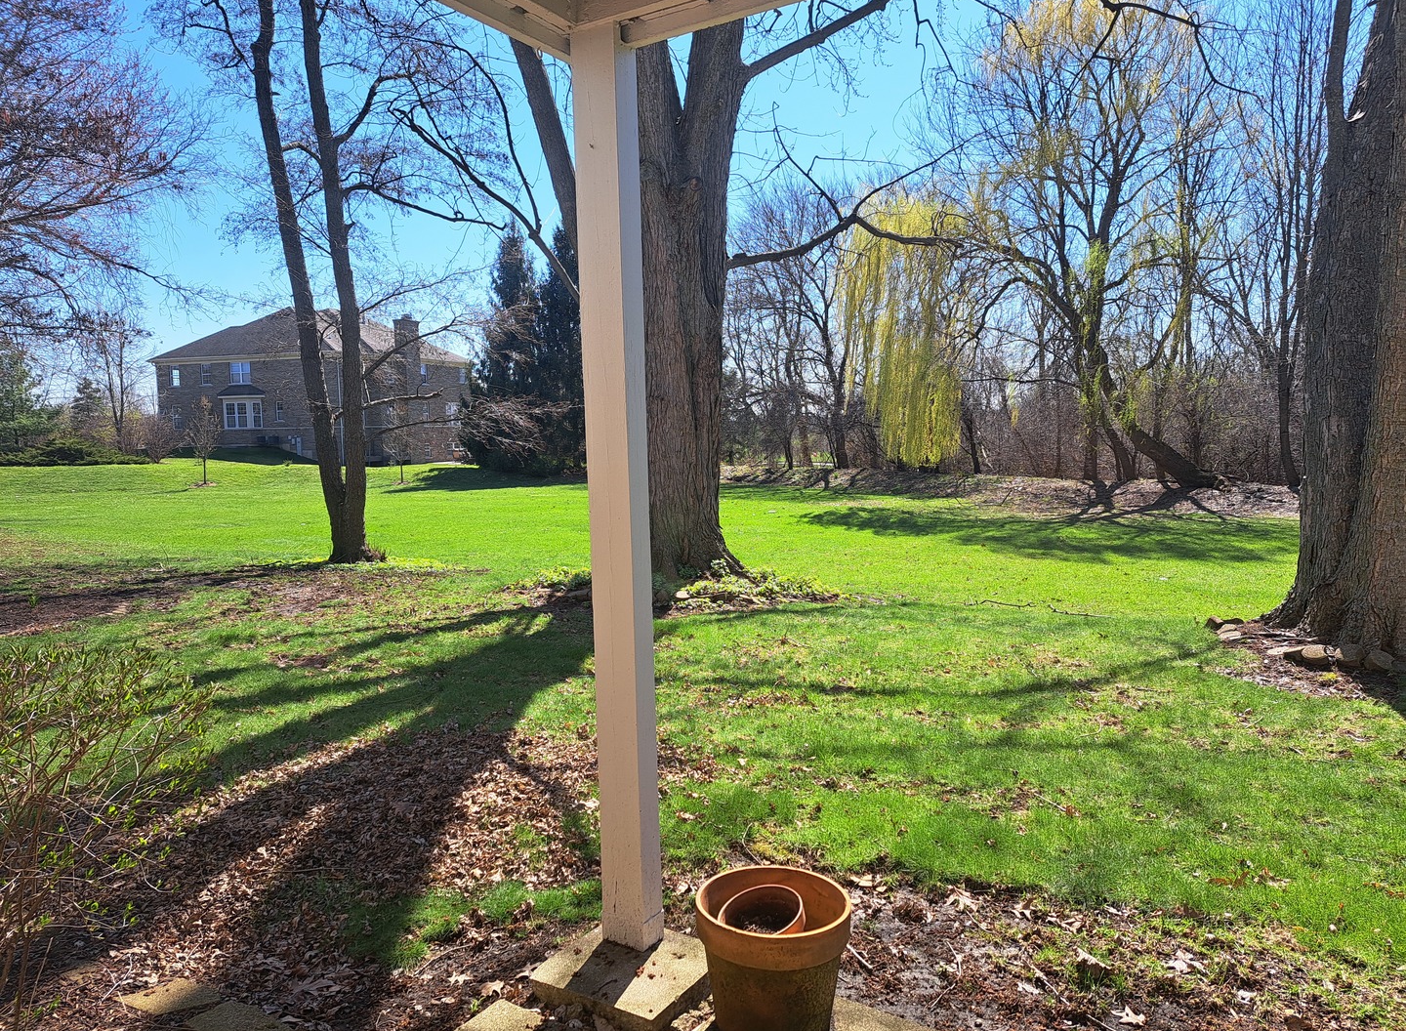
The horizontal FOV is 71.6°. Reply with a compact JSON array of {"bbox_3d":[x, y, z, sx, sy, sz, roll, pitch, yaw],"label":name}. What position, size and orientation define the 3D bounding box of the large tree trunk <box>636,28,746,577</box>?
[{"bbox_3d":[-0.212,-2.023,9.650,1.150,5.350,1.100,-2,5,-2],"label":"large tree trunk"}]

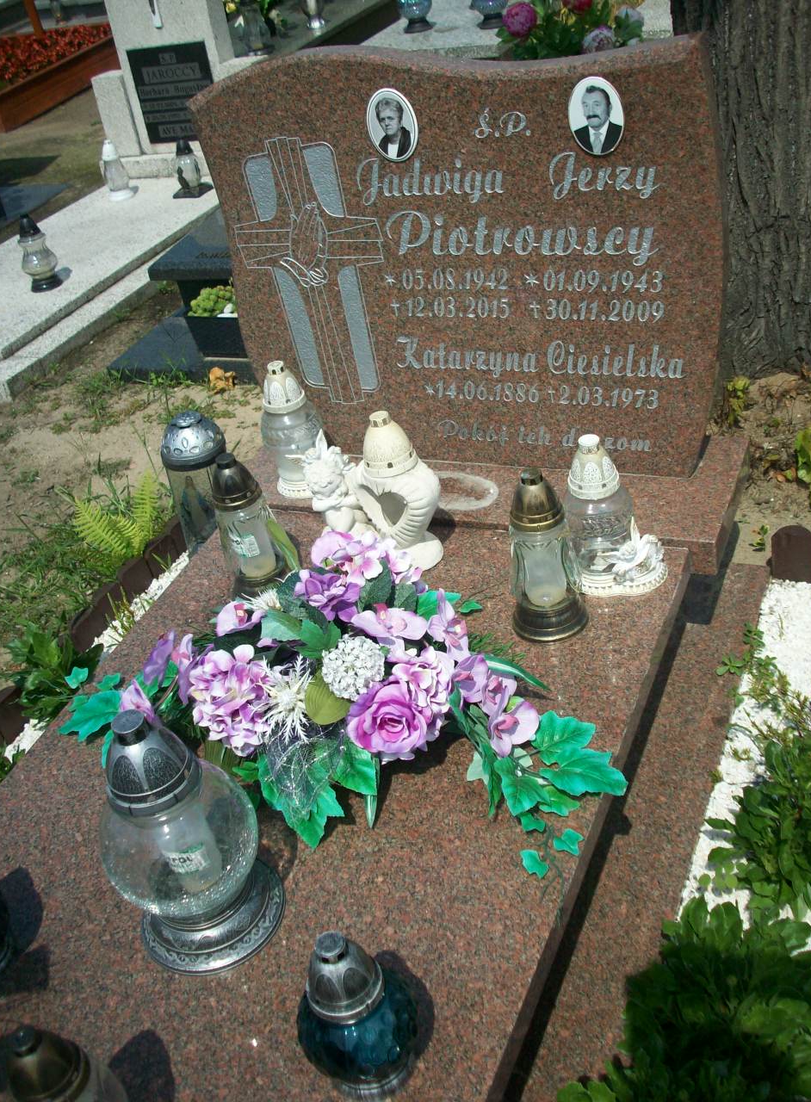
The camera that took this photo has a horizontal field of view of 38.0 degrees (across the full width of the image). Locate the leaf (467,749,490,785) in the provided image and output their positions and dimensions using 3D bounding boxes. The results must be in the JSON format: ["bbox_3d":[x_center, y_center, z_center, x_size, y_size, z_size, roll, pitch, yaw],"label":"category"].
[{"bbox_3d":[0.095,0.284,1.537,0.035,0.025,0.055,6,38,23],"label":"leaf"}]

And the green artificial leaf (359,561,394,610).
[{"bbox_3d":[-0.040,0.048,1.624,0.049,0.018,0.071,-6,77,11],"label":"green artificial leaf"}]

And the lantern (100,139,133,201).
[{"bbox_3d":[-1.121,-1.474,4.545,0.090,0.211,0.090,6,38,23],"label":"lantern"}]

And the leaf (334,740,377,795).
[{"bbox_3d":[-0.065,0.284,1.536,0.057,0.022,0.077,-38,84,-17],"label":"leaf"}]

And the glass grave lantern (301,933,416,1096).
[{"bbox_3d":[-0.052,0.442,1.145,0.119,0.184,0.119,-20,35,-10],"label":"glass grave lantern"}]

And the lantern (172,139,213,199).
[{"bbox_3d":[-0.911,-1.607,4.931,0.150,0.200,0.125,6,38,24],"label":"lantern"}]

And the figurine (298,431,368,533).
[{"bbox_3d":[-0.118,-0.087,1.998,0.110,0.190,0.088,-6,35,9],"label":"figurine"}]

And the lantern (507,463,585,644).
[{"bbox_3d":[0.215,-0.002,1.858,0.120,0.281,0.120,6,38,24],"label":"lantern"}]

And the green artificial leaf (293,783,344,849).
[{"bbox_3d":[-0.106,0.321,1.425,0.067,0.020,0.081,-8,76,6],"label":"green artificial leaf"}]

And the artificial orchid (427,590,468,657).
[{"bbox_3d":[0.058,0.098,1.609,0.057,0.086,0.040,-23,9,-14],"label":"artificial orchid"}]

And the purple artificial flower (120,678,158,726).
[{"bbox_3d":[-0.392,0.226,1.731,0.065,0.080,0.045,-17,-4,-7],"label":"purple artificial flower"}]

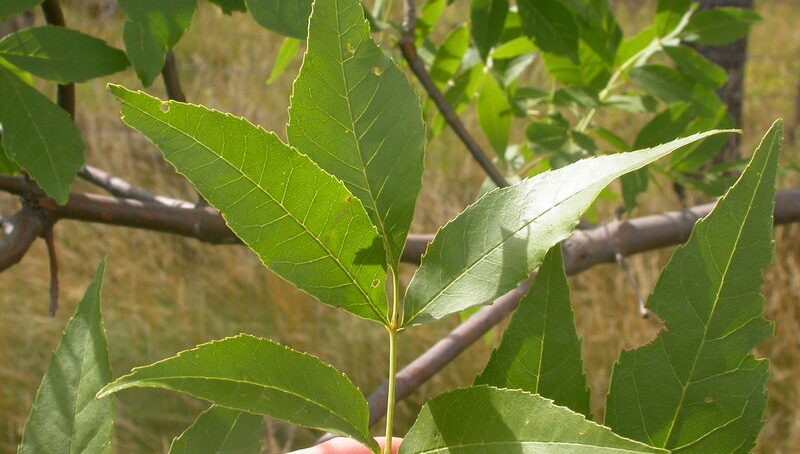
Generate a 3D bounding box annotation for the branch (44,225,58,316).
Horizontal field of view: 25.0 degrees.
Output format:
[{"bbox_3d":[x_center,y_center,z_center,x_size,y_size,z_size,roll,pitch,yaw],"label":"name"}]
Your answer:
[{"bbox_3d":[-0.149,0.019,0.770,0.005,0.038,0.006,-3,7,0],"label":"branch"}]

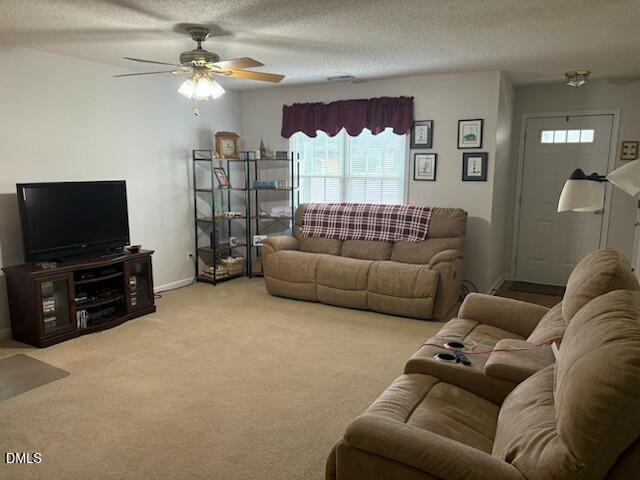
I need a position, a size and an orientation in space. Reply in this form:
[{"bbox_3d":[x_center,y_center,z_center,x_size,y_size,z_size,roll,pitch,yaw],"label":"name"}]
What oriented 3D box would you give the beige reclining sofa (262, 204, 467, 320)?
[{"bbox_3d":[0.452,0.138,5.309,2.090,1.005,0.970,5,10,28],"label":"beige reclining sofa"}]

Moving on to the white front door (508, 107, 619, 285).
[{"bbox_3d":[2.950,-0.479,5.836,1.000,2.085,0.120,5,10,28],"label":"white front door"}]

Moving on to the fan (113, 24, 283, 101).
[{"bbox_3d":[-0.894,-1.279,3.505,1.300,0.520,1.290,5,10,29],"label":"fan"}]

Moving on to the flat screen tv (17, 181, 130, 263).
[{"bbox_3d":[-2.131,-0.172,4.274,0.160,0.660,1.000,5,10,29],"label":"flat screen tv"}]

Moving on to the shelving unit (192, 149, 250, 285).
[{"bbox_3d":[-1.226,-0.290,6.034,0.315,1.615,0.600,6,11,33],"label":"shelving unit"}]

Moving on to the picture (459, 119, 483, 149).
[{"bbox_3d":[1.651,-1.159,5.262,0.267,0.313,0.025,5,10,28],"label":"picture"}]

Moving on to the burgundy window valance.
[{"bbox_3d":[0.302,-1.533,6.123,1.840,0.440,0.130,5,10,29],"label":"burgundy window valance"}]

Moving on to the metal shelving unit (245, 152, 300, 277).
[{"bbox_3d":[-0.581,-0.306,6.163,0.600,1.615,0.315,2,9,11],"label":"metal shelving unit"}]

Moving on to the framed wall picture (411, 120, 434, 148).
[{"bbox_3d":[1.213,-1.247,5.719,0.266,0.322,0.025,5,10,29],"label":"framed wall picture"}]

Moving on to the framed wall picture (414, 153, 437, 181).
[{"bbox_3d":[1.262,-0.865,5.750,0.266,0.322,0.025,5,10,29],"label":"framed wall picture"}]

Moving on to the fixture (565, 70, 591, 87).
[{"bbox_3d":[2.775,-1.721,5.180,0.270,0.145,0.270,5,10,29],"label":"fixture"}]

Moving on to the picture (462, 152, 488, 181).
[{"bbox_3d":[1.706,-0.798,5.288,0.267,0.313,0.025,5,10,28],"label":"picture"}]

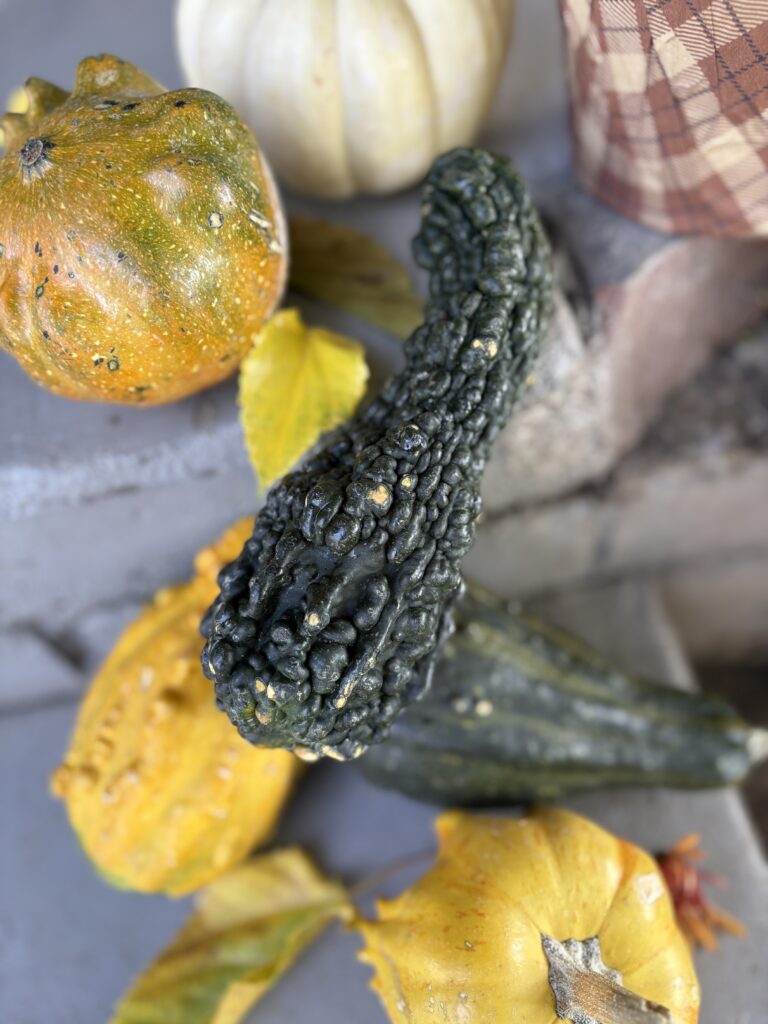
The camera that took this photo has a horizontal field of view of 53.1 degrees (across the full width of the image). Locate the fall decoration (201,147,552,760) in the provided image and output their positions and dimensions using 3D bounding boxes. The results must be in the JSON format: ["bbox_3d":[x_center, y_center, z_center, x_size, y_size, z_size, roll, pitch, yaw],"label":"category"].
[{"bbox_3d":[0.009,-0.038,0.335,0.098,0.092,0.296,12,69,23],"label":"fall decoration"}]

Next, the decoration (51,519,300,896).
[{"bbox_3d":[-0.085,0.086,0.397,0.104,0.097,0.192,8,48,19],"label":"decoration"}]

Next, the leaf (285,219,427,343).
[{"bbox_3d":[-0.025,-0.126,0.416,0.058,0.015,0.110,-32,48,-18],"label":"leaf"}]

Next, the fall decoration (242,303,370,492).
[{"bbox_3d":[-0.036,-0.050,0.345,0.062,0.022,0.088,13,83,0],"label":"fall decoration"}]

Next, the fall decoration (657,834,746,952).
[{"bbox_3d":[0.132,0.164,0.332,0.046,0.028,0.050,0,46,12],"label":"fall decoration"}]

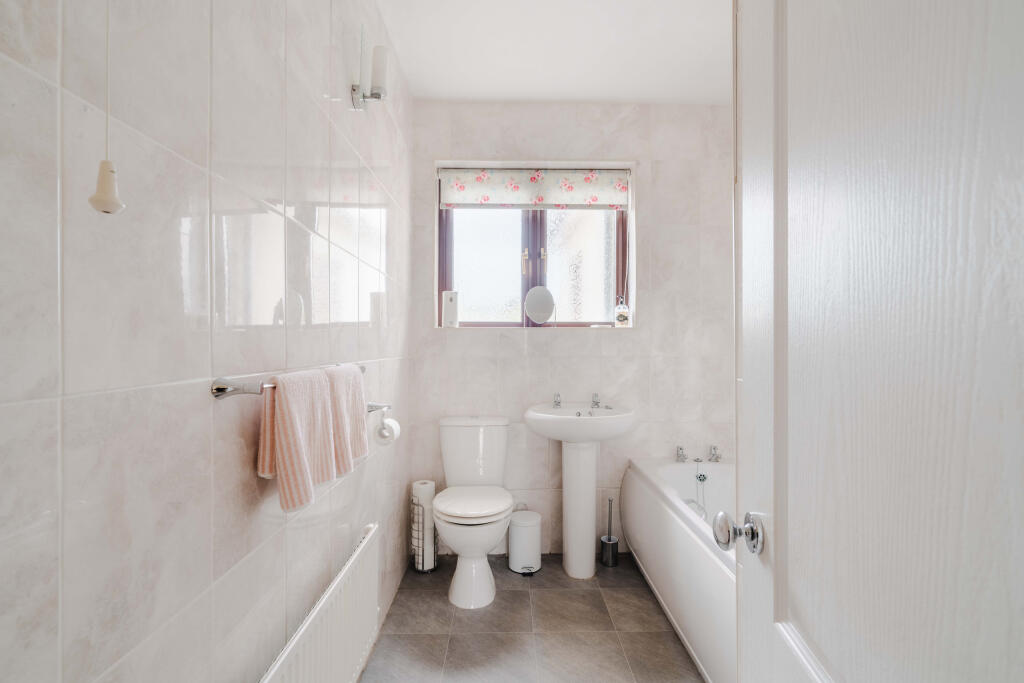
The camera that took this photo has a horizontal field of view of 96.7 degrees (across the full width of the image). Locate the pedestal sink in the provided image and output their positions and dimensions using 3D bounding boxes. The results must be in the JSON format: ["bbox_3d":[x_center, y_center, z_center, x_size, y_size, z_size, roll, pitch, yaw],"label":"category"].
[{"bbox_3d":[0.339,0.748,2.268,0.555,0.845,0.445,0,0,-1],"label":"pedestal sink"}]

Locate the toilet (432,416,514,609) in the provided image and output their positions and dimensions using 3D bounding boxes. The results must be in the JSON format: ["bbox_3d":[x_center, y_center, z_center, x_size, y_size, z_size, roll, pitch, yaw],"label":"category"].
[{"bbox_3d":[-0.183,0.783,2.187,0.370,0.775,0.620,0,0,-1],"label":"toilet"}]

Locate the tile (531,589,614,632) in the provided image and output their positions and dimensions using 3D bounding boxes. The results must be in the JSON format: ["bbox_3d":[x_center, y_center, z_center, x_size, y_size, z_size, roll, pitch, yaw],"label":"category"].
[{"bbox_3d":[0.249,1.153,1.948,0.327,0.010,0.317,0,0,0],"label":"tile"}]

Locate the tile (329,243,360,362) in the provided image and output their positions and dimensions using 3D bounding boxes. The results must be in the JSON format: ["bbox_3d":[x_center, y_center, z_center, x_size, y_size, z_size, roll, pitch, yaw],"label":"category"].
[{"bbox_3d":[-0.548,-0.111,1.500,0.010,0.360,0.275,0,0,-1],"label":"tile"}]

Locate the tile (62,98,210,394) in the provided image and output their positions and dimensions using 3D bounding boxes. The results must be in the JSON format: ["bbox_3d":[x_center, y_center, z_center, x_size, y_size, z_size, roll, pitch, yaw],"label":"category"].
[{"bbox_3d":[-0.525,-0.113,0.655,0.010,0.356,0.264,0,0,0],"label":"tile"}]

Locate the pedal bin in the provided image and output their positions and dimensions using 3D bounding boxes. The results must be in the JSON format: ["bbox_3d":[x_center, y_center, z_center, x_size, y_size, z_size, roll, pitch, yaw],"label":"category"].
[{"bbox_3d":[0.061,1.026,2.338,0.168,0.250,0.188,0,0,-5],"label":"pedal bin"}]

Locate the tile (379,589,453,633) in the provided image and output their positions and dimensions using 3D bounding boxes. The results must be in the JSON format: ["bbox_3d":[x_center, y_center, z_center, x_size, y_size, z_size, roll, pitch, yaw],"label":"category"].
[{"bbox_3d":[-0.390,1.173,1.985,0.285,0.010,0.325,0,0,-1],"label":"tile"}]

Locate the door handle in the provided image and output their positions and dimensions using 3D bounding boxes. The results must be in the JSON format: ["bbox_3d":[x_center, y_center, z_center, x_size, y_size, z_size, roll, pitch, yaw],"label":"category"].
[{"bbox_3d":[0.267,0.228,0.544,0.055,0.050,0.050,0,0,8],"label":"door handle"}]

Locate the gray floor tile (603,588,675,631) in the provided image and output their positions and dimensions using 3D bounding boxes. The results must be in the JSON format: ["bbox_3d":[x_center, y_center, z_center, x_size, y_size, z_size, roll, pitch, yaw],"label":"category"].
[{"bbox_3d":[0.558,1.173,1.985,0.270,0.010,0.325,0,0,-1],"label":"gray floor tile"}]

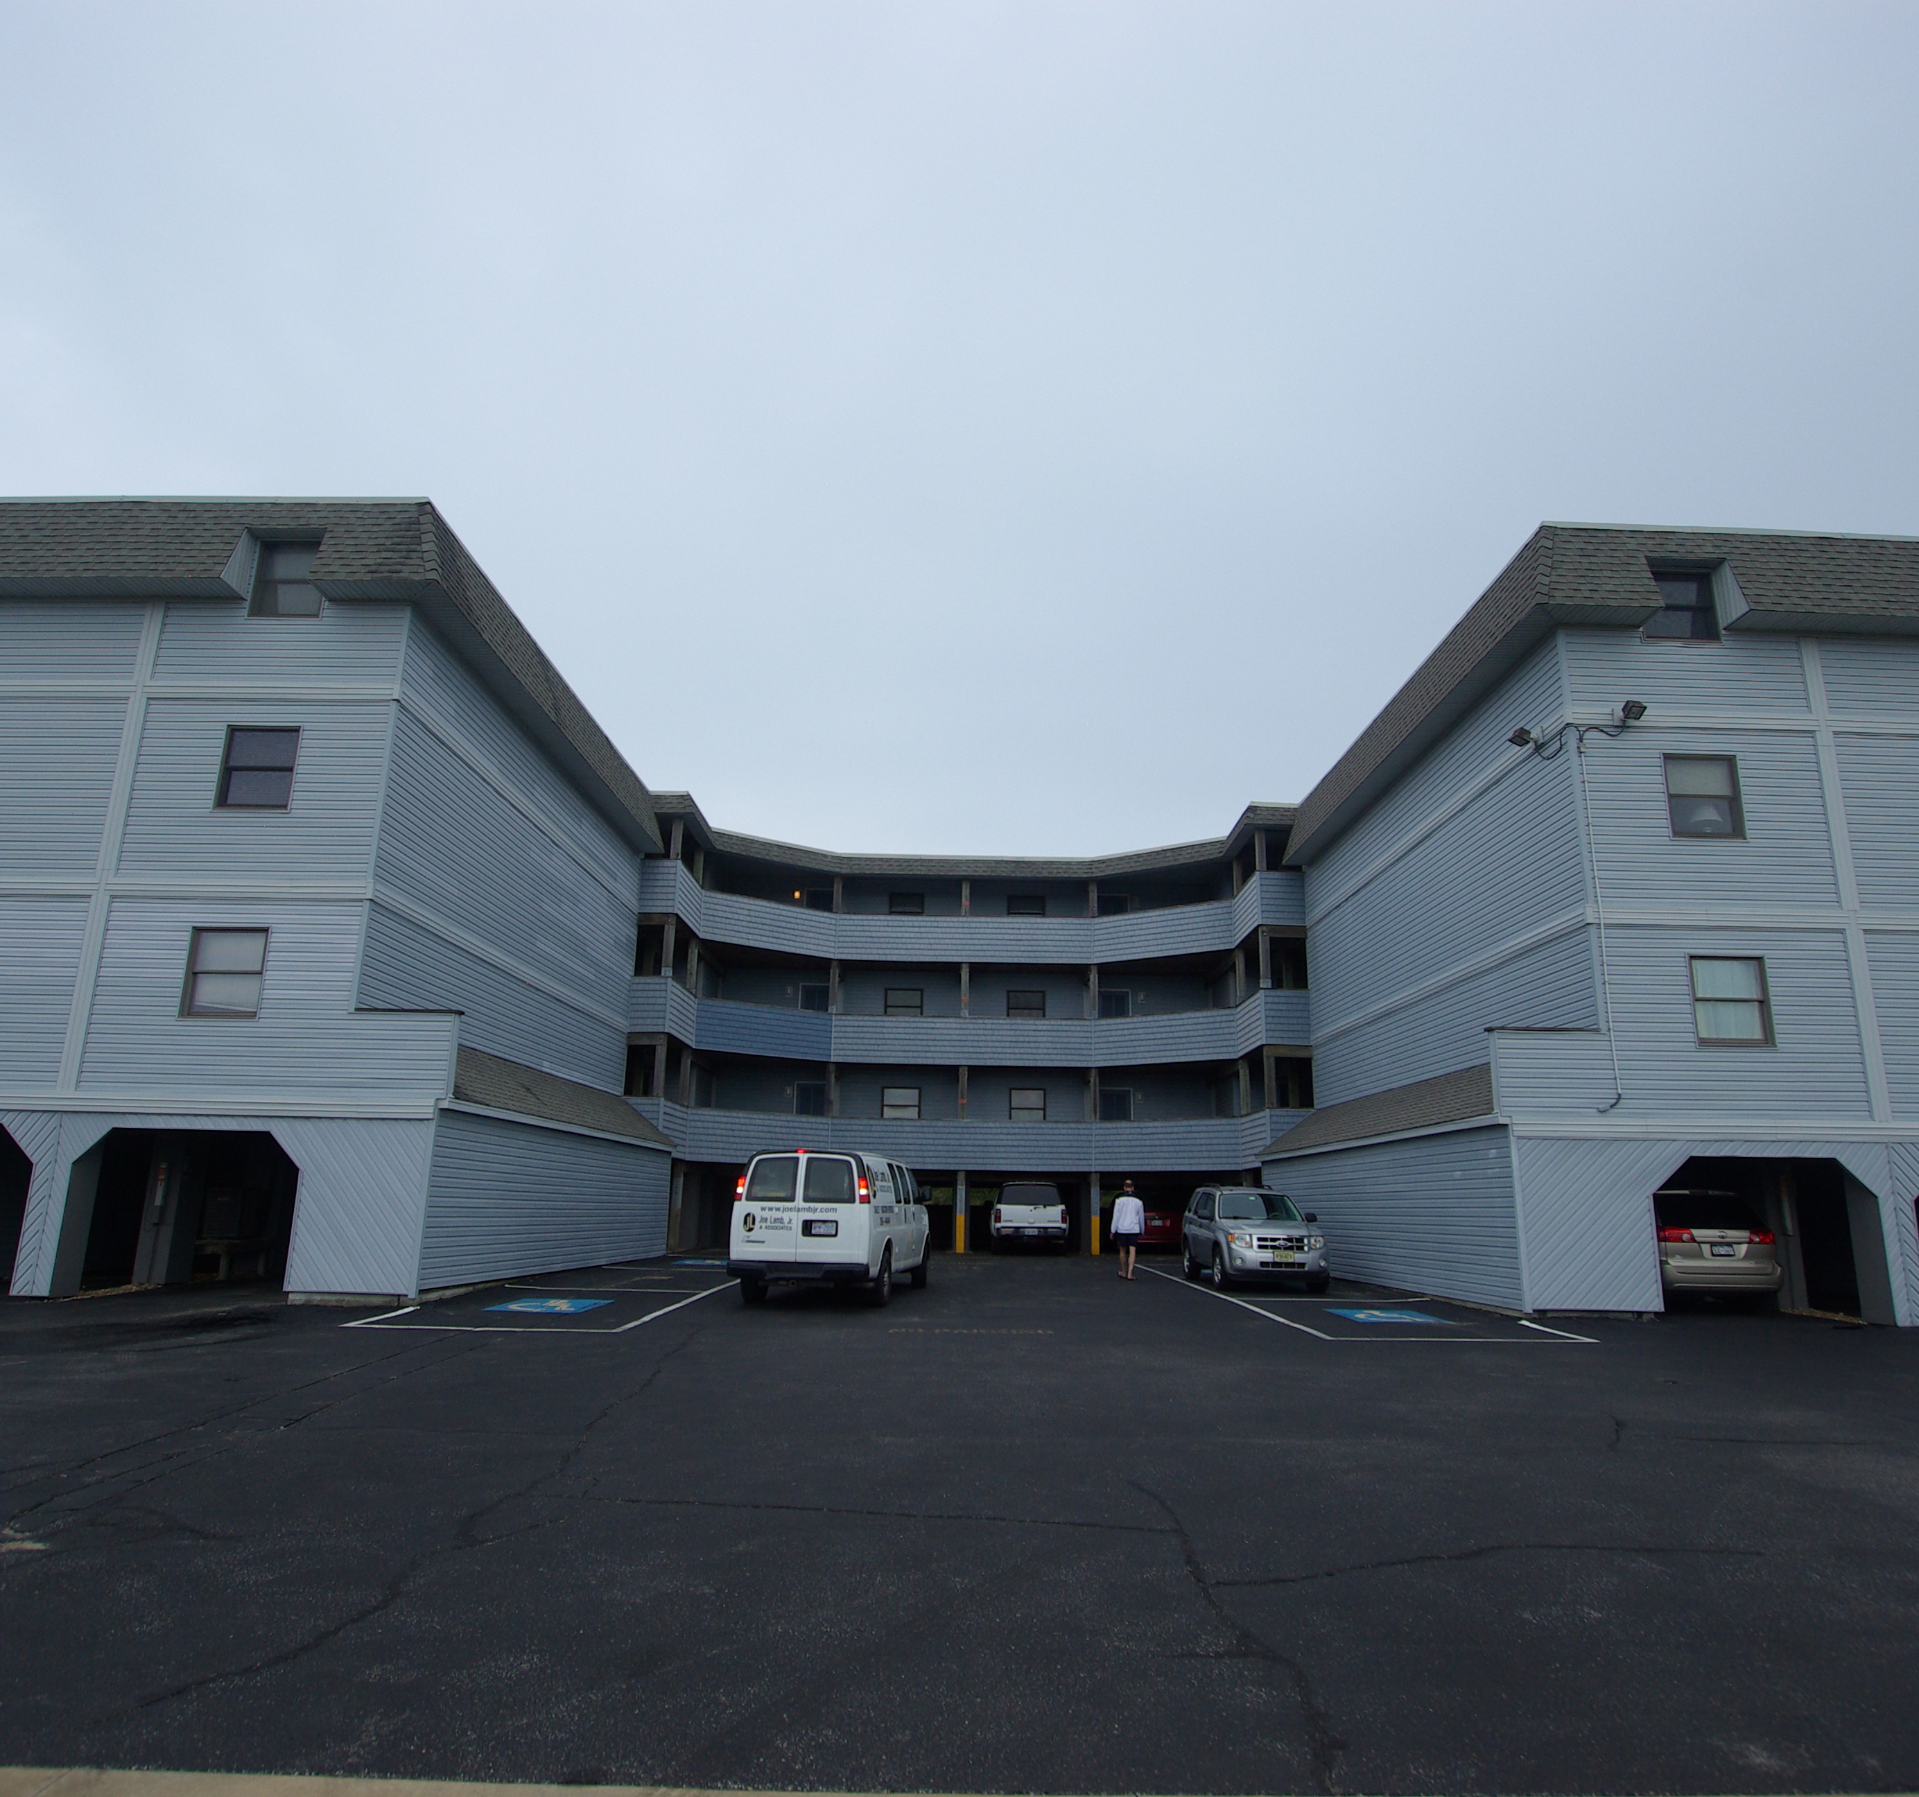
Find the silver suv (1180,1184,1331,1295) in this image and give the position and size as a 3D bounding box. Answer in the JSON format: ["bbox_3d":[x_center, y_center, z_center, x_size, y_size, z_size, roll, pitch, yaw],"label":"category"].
[{"bbox_3d":[5.171,6.041,20.061,1.840,1.750,4.440,1,-15,1],"label":"silver suv"}]

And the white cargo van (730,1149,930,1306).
[{"bbox_3d":[-1.760,5.141,17.589,2.020,2.100,5.700,-1,-15,7],"label":"white cargo van"}]

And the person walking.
[{"bbox_3d":[3.074,6.161,20.833,0.600,1.780,0.380,0,-15,3],"label":"person walking"}]

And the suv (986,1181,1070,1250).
[{"bbox_3d":[1.967,9.163,32.077,2.020,1.920,5.300,0,-15,2],"label":"suv"}]

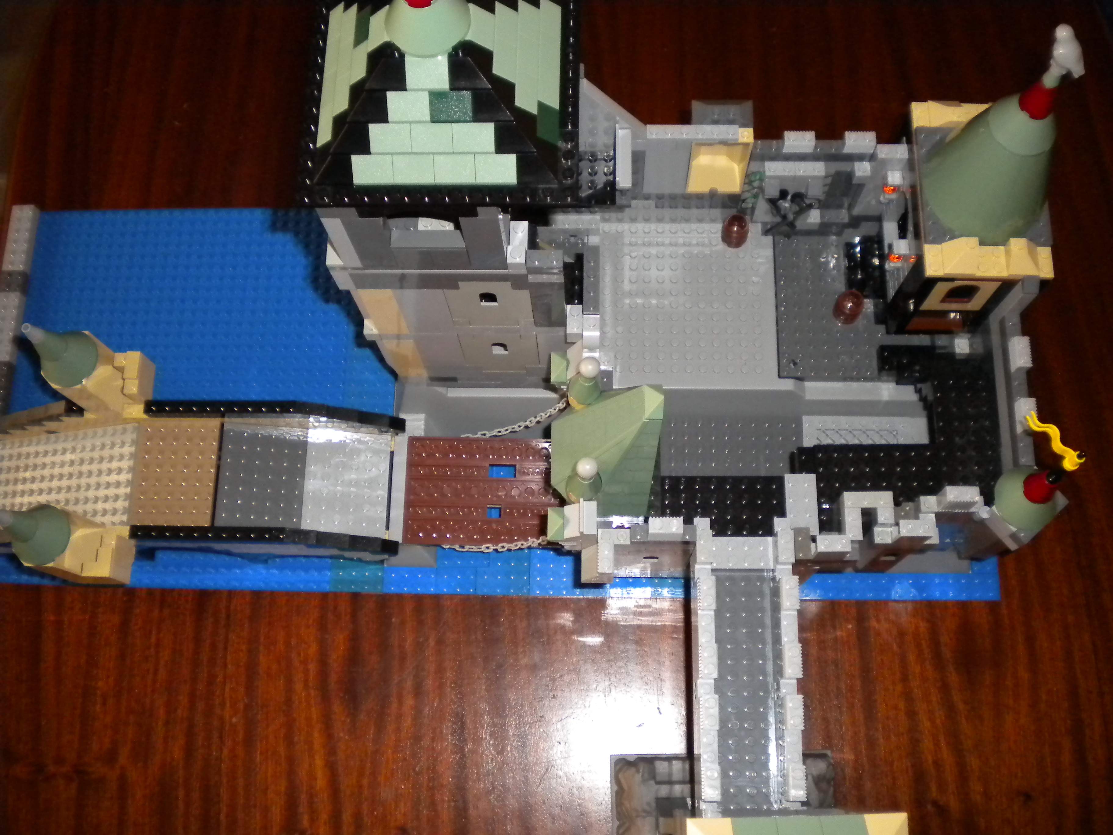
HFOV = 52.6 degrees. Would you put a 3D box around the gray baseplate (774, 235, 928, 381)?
[{"bbox_3d":[0.175,-0.065,0.667,0.090,0.005,0.094,0,75,3],"label":"gray baseplate"}]

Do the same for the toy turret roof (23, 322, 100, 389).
[{"bbox_3d":[-0.272,-0.039,0.604,0.032,0.050,0.032,0,75,3],"label":"toy turret roof"}]

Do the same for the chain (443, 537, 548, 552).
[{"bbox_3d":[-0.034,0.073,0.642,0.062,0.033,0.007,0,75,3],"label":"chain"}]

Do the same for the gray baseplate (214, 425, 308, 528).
[{"bbox_3d":[-0.171,0.038,0.654,0.048,0.005,0.063,5,75,-14],"label":"gray baseplate"}]

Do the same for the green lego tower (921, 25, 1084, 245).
[{"bbox_3d":[0.217,-0.135,0.519,0.064,0.120,0.064,0,75,3],"label":"green lego tower"}]

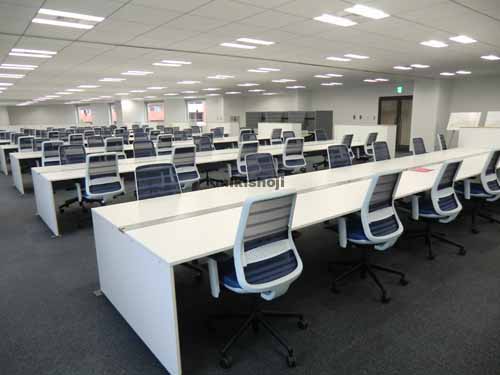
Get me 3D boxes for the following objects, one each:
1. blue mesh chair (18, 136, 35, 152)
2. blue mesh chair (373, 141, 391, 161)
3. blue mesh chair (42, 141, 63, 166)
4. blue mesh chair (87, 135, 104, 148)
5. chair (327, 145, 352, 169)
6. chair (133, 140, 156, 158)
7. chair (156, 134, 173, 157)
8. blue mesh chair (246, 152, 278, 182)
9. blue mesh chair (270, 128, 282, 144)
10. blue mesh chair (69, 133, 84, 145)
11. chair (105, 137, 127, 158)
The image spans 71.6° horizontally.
[{"bbox_3d":[-6.085,-0.885,9.454,0.640,1.000,0.620,-11,15,-41],"label":"blue mesh chair"},{"bbox_3d":[2.229,-0.231,5.522,0.640,1.000,0.620,-9,14,-34],"label":"blue mesh chair"},{"bbox_3d":[-3.991,-0.424,7.003,0.640,1.000,0.620,-11,15,-41],"label":"blue mesh chair"},{"bbox_3d":[-3.852,-0.807,8.877,0.640,1.000,0.620,-10,15,-38],"label":"blue mesh chair"},{"bbox_3d":[1.376,-0.091,4.905,0.640,1.000,0.620,-7,13,-26],"label":"chair"},{"bbox_3d":[-1.852,-0.345,6.430,0.640,1.000,0.620,-10,15,-38],"label":"chair"},{"bbox_3d":[-2.162,-0.773,8.565,0.640,1.000,0.620,-11,15,-40],"label":"chair"},{"bbox_3d":[0.244,0.113,3.998,0.640,1.000,0.620,-9,14,-34],"label":"blue mesh chair"},{"bbox_3d":[0.701,-1.278,10.804,0.640,1.000,0.620,-10,15,-38],"label":"blue mesh chair"},{"bbox_3d":[-5.121,-1.055,10.205,0.640,1.000,0.620,-10,15,-38],"label":"blue mesh chair"},{"bbox_3d":[-3.092,-0.609,7.837,0.640,1.000,0.620,-10,15,-38],"label":"chair"}]

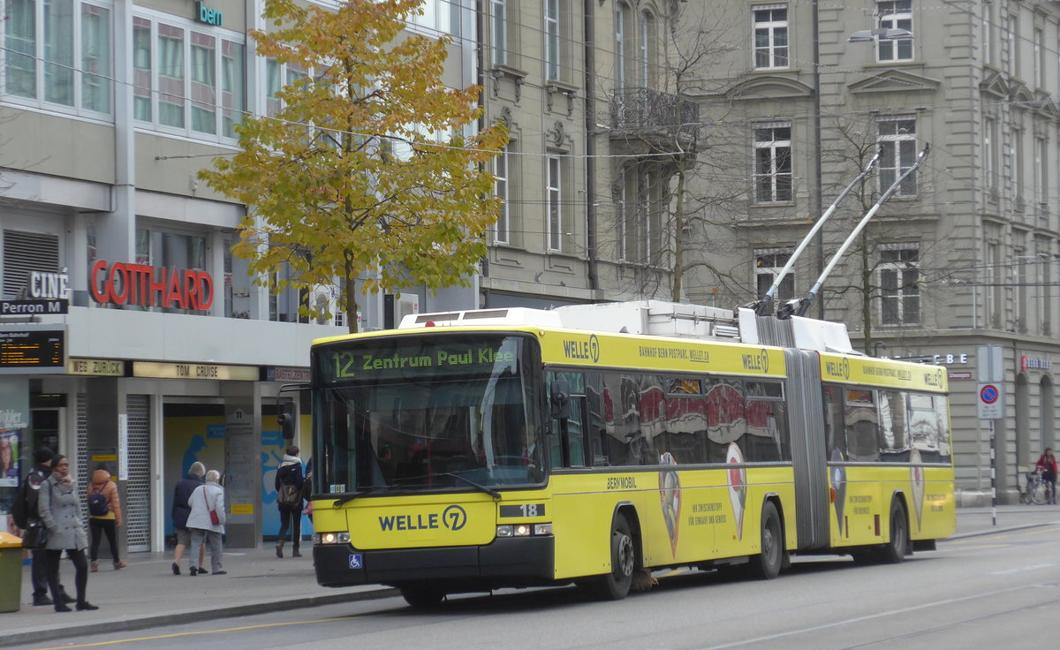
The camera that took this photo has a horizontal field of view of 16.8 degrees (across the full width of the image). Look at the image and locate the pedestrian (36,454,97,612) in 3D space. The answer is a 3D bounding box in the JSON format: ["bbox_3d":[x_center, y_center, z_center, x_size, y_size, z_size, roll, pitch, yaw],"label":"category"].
[{"bbox_3d":[-4.849,2.177,37.500,0.520,1.637,0.450,1,-3,-37],"label":"pedestrian"}]

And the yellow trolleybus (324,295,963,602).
[{"bbox_3d":[1.911,1.473,43.913,2.530,3.340,17.970,-4,-3,19],"label":"yellow trolleybus"}]

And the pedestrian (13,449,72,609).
[{"bbox_3d":[-5.289,2.189,38.900,0.600,1.731,0.520,-1,-2,-6],"label":"pedestrian"}]

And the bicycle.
[{"bbox_3d":[14.918,4.799,105.500,0.600,1.050,1.700,0,-2,-27],"label":"bicycle"}]

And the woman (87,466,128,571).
[{"bbox_3d":[-6.253,2.865,53.000,0.500,1.575,0.450,-2,-2,27],"label":"woman"}]

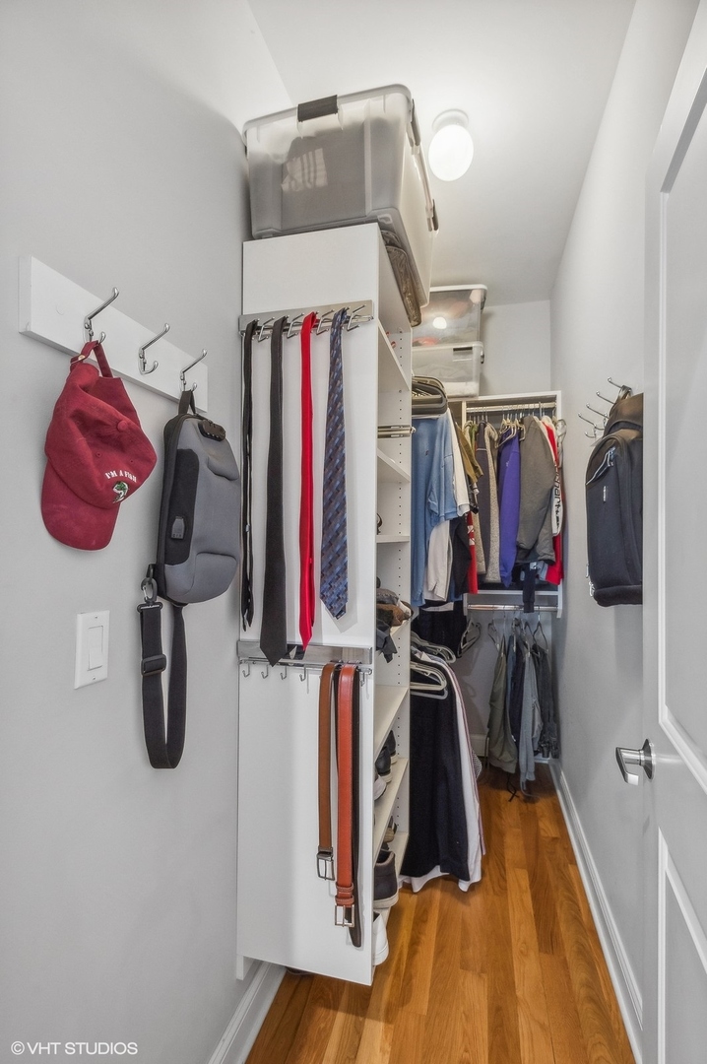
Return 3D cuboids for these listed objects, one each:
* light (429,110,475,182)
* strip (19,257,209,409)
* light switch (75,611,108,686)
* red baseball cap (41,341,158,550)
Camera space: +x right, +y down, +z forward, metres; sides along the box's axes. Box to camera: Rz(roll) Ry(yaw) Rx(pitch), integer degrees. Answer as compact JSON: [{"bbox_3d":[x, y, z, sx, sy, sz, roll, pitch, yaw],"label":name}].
[{"bbox_3d":[0.338,-1.324,1.741,0.152,0.177,0.152,0,-1,14],"label":"light"},{"bbox_3d":[-0.363,-0.319,0.890,0.070,0.103,0.452,0,-1,14],"label":"strip"},{"bbox_3d":[-0.418,0.187,0.807,0.008,0.115,0.070,0,-1,14],"label":"light switch"},{"bbox_3d":[-0.373,-0.134,0.760,0.115,0.318,0.172,0,-1,14],"label":"red baseball cap"}]

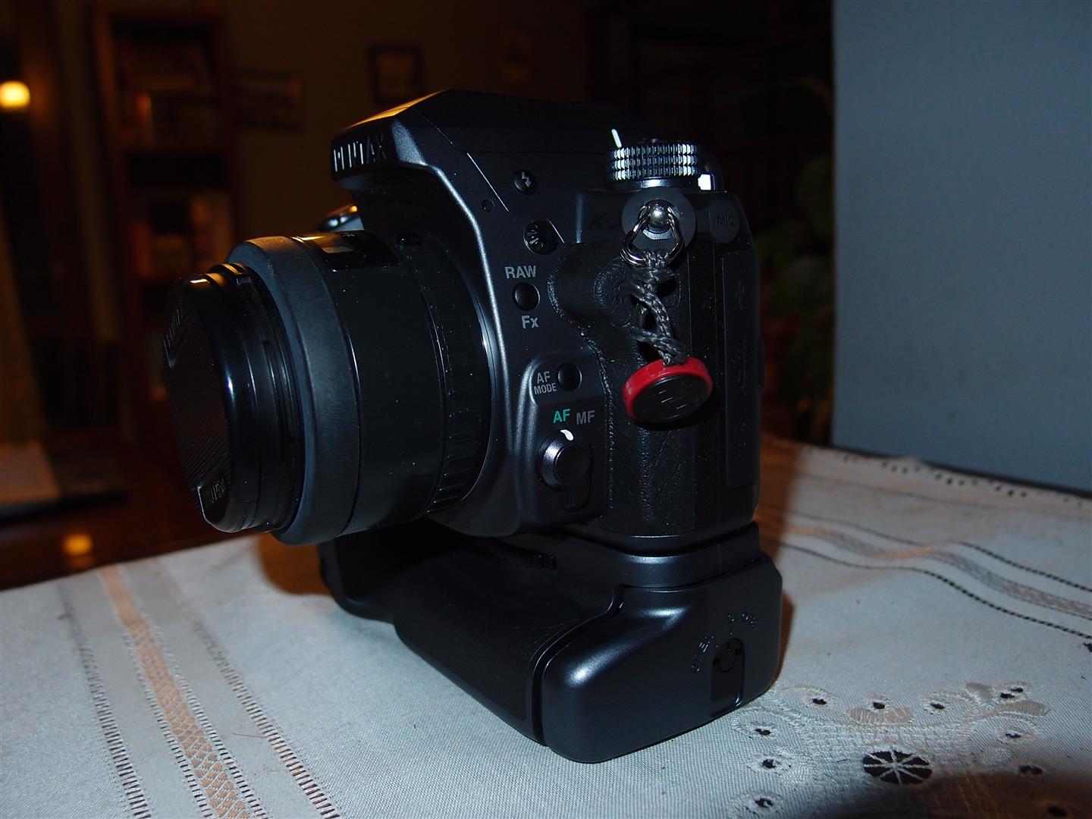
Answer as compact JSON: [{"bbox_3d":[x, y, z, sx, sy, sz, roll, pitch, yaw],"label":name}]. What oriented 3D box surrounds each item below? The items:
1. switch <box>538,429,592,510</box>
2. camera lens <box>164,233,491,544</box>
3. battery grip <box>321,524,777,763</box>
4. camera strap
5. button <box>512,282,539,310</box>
[{"bbox_3d":[0.004,0.012,0.181,0.011,0.016,0.005,-8,11,-24],"label":"switch"},{"bbox_3d":[-0.050,-0.004,0.190,0.052,0.064,0.064,-10,12,-34],"label":"camera lens"},{"bbox_3d":[-0.007,0.044,0.245,0.064,0.042,0.132,-10,12,-34],"label":"battery grip"},{"bbox_3d":[0.024,-0.017,0.171,0.019,0.045,0.013,-10,12,-34],"label":"camera strap"},{"bbox_3d":[-0.004,-0.022,0.175,0.005,0.005,0.002,-7,11,-21],"label":"button"}]

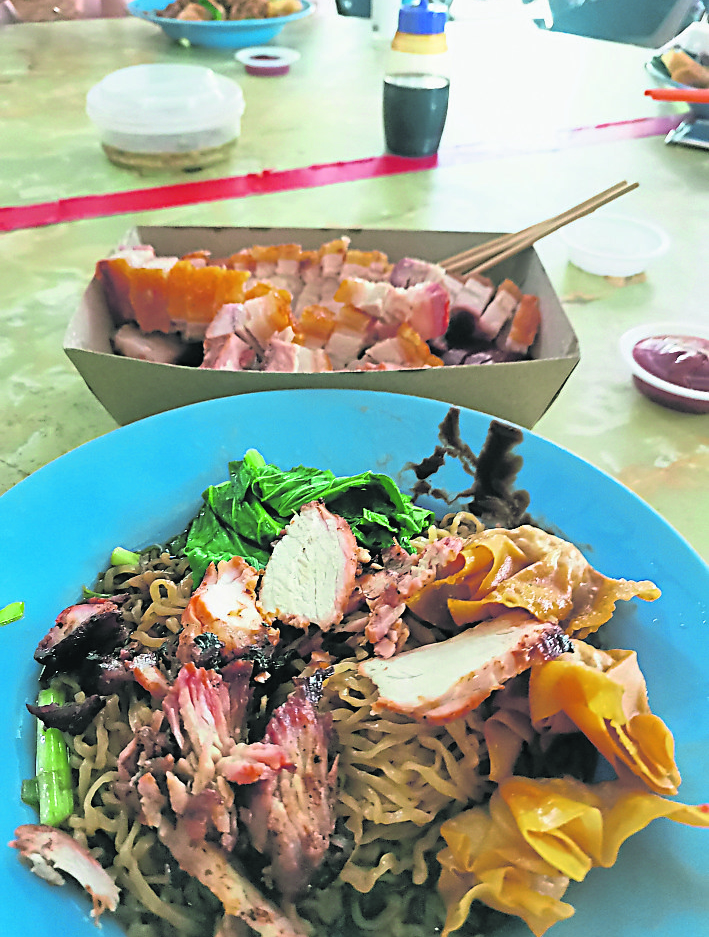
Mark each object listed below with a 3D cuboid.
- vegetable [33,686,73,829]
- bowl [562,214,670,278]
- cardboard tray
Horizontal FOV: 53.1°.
[{"bbox_3d":[-0.085,0.082,0.201,0.010,0.010,0.041,-14,47,-15],"label":"vegetable"},{"bbox_3d":[0.165,-0.143,0.457,0.067,0.018,0.067,1,45,-1],"label":"bowl"},{"bbox_3d":[-0.011,-0.064,0.345,0.210,0.050,0.115,1,45,-1],"label":"cardboard tray"}]

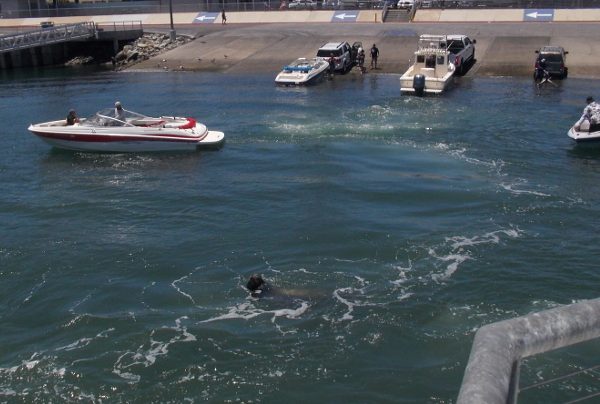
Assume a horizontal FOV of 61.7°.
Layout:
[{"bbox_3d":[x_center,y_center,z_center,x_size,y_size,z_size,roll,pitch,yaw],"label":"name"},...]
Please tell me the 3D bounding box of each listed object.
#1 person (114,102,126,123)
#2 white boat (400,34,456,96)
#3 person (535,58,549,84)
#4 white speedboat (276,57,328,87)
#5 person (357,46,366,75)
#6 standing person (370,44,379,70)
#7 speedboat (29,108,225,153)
[{"bbox_3d":[-6.157,-2.750,17.183,0.750,1.200,0.520,-2,21,-5],"label":"person"},{"bbox_3d":[7.576,-7.882,28.812,2.500,3.000,6.600,9,27,21],"label":"white boat"},{"bbox_3d":[15.037,-8.095,31.101,0.700,1.600,0.550,4,21,9],"label":"person"},{"bbox_3d":[0.339,-8.155,31.394,2.100,1.400,5.000,8,27,20],"label":"white speedboat"},{"bbox_3d":[4.104,-9.471,33.903,0.500,1.620,0.500,-7,22,-19],"label":"person"},{"bbox_3d":[5.217,-10.112,34.920,0.600,1.750,0.400,2,21,5],"label":"standing person"},{"bbox_3d":[-5.764,-2.381,16.923,6.450,1.500,2.350,-2,21,-5],"label":"speedboat"}]

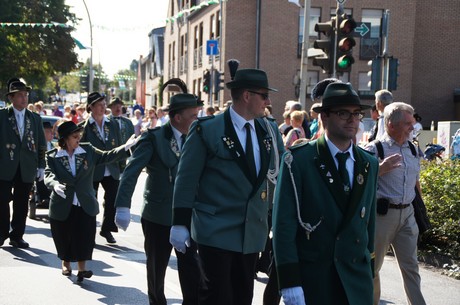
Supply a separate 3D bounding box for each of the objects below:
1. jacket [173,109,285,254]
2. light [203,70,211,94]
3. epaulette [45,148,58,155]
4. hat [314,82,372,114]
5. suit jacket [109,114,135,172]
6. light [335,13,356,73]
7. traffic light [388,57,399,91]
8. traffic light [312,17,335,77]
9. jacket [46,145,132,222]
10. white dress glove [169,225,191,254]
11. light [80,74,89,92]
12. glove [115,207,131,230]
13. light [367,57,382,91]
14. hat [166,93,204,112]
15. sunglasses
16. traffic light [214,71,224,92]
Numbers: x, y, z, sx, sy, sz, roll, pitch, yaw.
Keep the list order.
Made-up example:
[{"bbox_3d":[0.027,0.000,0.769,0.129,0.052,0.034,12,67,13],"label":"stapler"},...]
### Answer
[{"bbox_3d":[-0.003,0.164,5.500,0.620,0.800,0.380,-1,4,-37],"label":"jacket"},{"bbox_3d":[-0.860,-2.561,35.000,0.280,0.880,0.340,4,4,37],"label":"light"},{"bbox_3d":[-1.754,-0.010,9.400,0.130,0.030,0.060,-15,4,-14],"label":"epaulette"},{"bbox_3d":[0.536,-0.263,4.600,0.275,0.135,0.310,-5,2,-30],"label":"hat"},{"bbox_3d":[-1.515,-0.116,13.000,0.500,0.740,0.320,1,3,-12],"label":"suit jacket"},{"bbox_3d":[1.714,-1.625,14.200,0.290,0.860,0.370,1,2,-16],"label":"light"},{"bbox_3d":[4.114,-1.974,24.000,0.280,0.820,0.360,3,3,24],"label":"traffic light"},{"bbox_3d":[1.486,-1.684,15.200,0.360,0.890,0.280,1,3,-10],"label":"traffic light"},{"bbox_3d":[-1.410,0.285,9.400,0.800,0.740,0.420,1,3,-13],"label":"jacket"},{"bbox_3d":[-0.300,0.514,5.680,0.120,0.190,0.090,1,2,-11],"label":"white dress glove"},{"bbox_3d":[-6.450,-3.065,42.500,0.300,0.840,0.360,1,2,-6],"label":"light"},{"bbox_3d":[-0.798,0.486,7.100,0.115,0.185,0.090,1,2,-9],"label":"glove"},{"bbox_3d":[3.821,-2.089,25.300,0.280,0.880,0.340,0,4,-30],"label":"light"},{"bbox_3d":[-0.336,-0.369,7.150,0.310,0.135,0.275,-5,3,28],"label":"hat"},{"bbox_3d":[0.168,-0.341,5.740,0.150,0.045,0.145,11,2,21],"label":"sunglasses"},{"bbox_3d":[-0.390,-2.616,35.500,0.360,0.840,0.280,1,3,-24],"label":"traffic light"}]

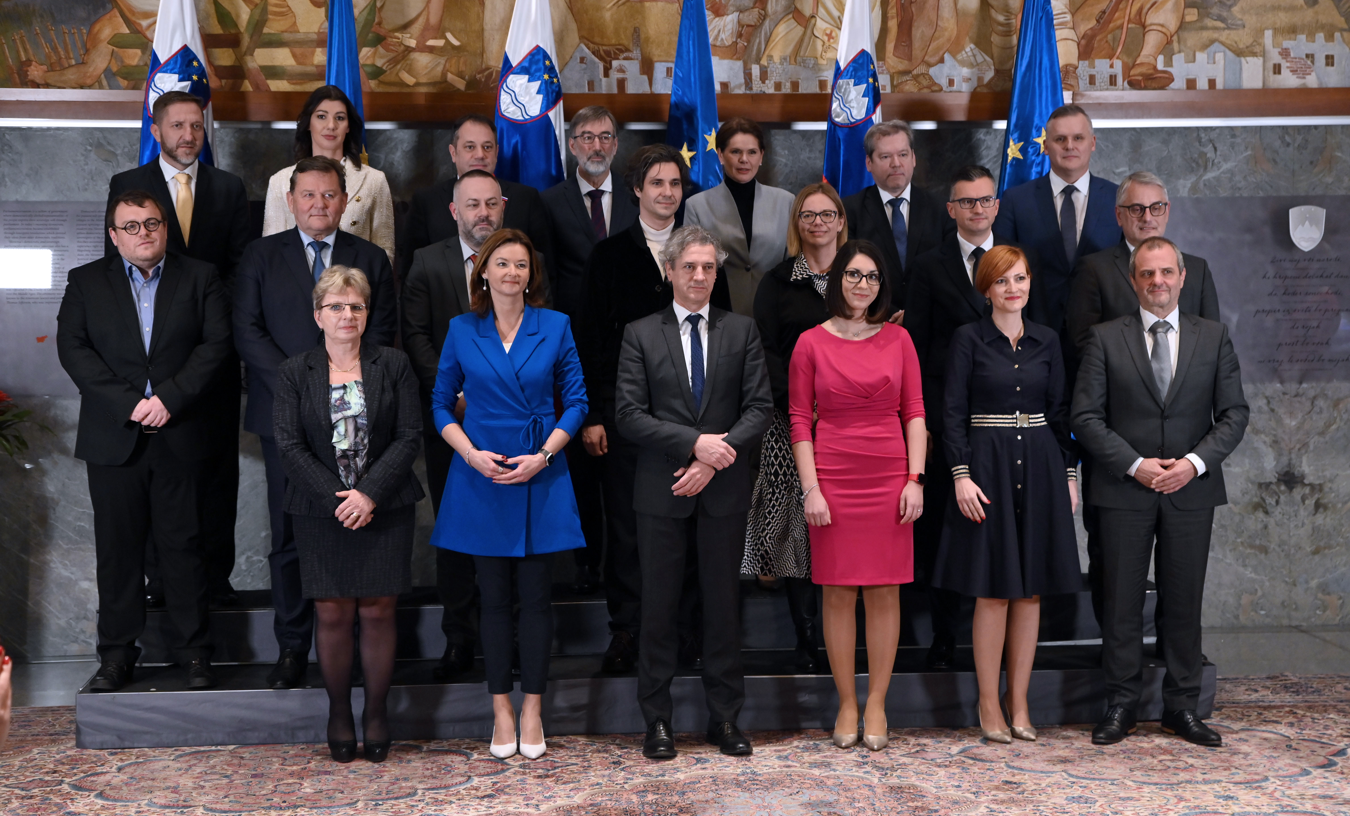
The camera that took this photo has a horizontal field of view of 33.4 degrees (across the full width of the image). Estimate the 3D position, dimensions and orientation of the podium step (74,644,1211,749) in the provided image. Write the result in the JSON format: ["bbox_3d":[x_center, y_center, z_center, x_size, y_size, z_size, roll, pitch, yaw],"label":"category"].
[{"bbox_3d":[-0.081,1.040,8.171,4.020,0.190,0.500,-1,3,-6],"label":"podium step"}]

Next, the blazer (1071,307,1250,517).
[{"bbox_3d":[1.659,0.009,7.690,0.590,0.680,0.370,0,3,7],"label":"blazer"}]

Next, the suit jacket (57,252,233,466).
[{"bbox_3d":[-1.869,-0.175,7.930,0.590,0.730,0.400,-1,4,-16],"label":"suit jacket"}]

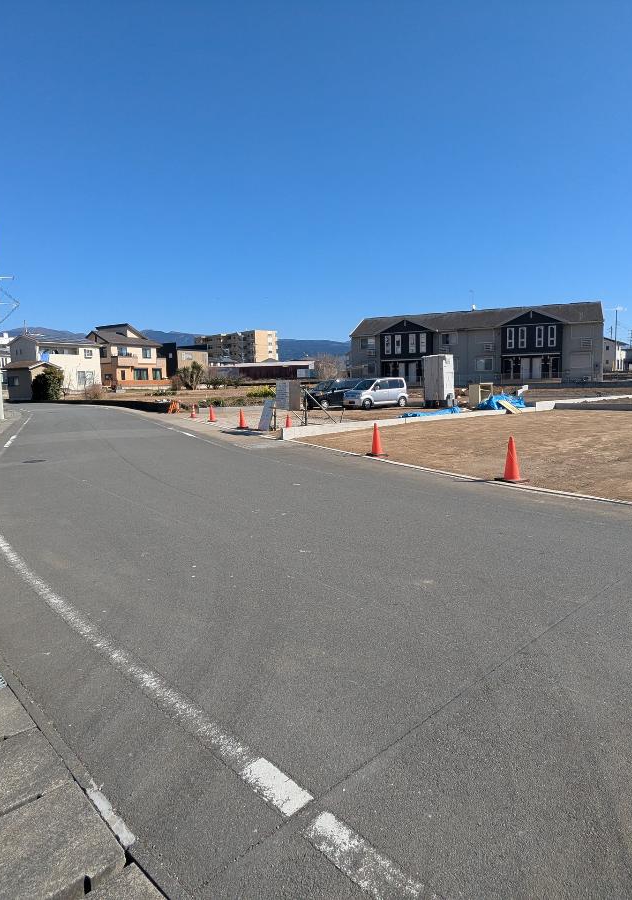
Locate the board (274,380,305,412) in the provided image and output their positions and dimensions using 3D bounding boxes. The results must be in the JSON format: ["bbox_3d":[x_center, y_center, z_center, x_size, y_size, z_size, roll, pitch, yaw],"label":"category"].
[{"bbox_3d":[-0.892,-1.778,18.200,0.080,0.950,1.450,-8,9,-41],"label":"board"}]

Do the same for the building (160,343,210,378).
[{"bbox_3d":[-22.686,-14.136,92.238,6.000,7.000,7.300,3,8,33],"label":"building"}]

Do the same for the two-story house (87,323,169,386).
[{"bbox_3d":[-27.409,-13.240,79.883,6.600,9.000,9.000,3,8,31],"label":"two-story house"}]

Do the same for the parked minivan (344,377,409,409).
[{"bbox_3d":[3.237,-3.093,29.900,3.450,1.580,1.500,-7,9,-36],"label":"parked minivan"}]

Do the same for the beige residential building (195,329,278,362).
[{"bbox_3d":[-30.177,-33.636,202.184,34.700,16.600,10.300,5,9,42],"label":"beige residential building"}]

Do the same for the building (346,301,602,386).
[{"bbox_3d":[17.796,-11.519,63.020,26.200,8.850,9.000,2,7,24],"label":"building"}]

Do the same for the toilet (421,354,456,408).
[{"bbox_3d":[6.001,-3.367,27.233,0.900,2.500,1.450,-7,9,-36],"label":"toilet"}]

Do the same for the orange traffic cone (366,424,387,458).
[{"bbox_3d":[1.321,-0.221,12.043,0.380,0.700,0.380,-5,7,-24],"label":"orange traffic cone"}]

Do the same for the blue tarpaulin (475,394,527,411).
[{"bbox_3d":[7.961,-2.062,24.000,2.200,0.580,1.200,-7,9,-36],"label":"blue tarpaulin"}]

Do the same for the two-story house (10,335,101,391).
[{"bbox_3d":[-32.826,-10.752,70.076,6.400,7.150,8.900,3,8,33],"label":"two-story house"}]

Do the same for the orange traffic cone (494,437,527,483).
[{"bbox_3d":[3.041,0.143,8.601,0.380,0.700,0.380,-5,7,-24],"label":"orange traffic cone"}]

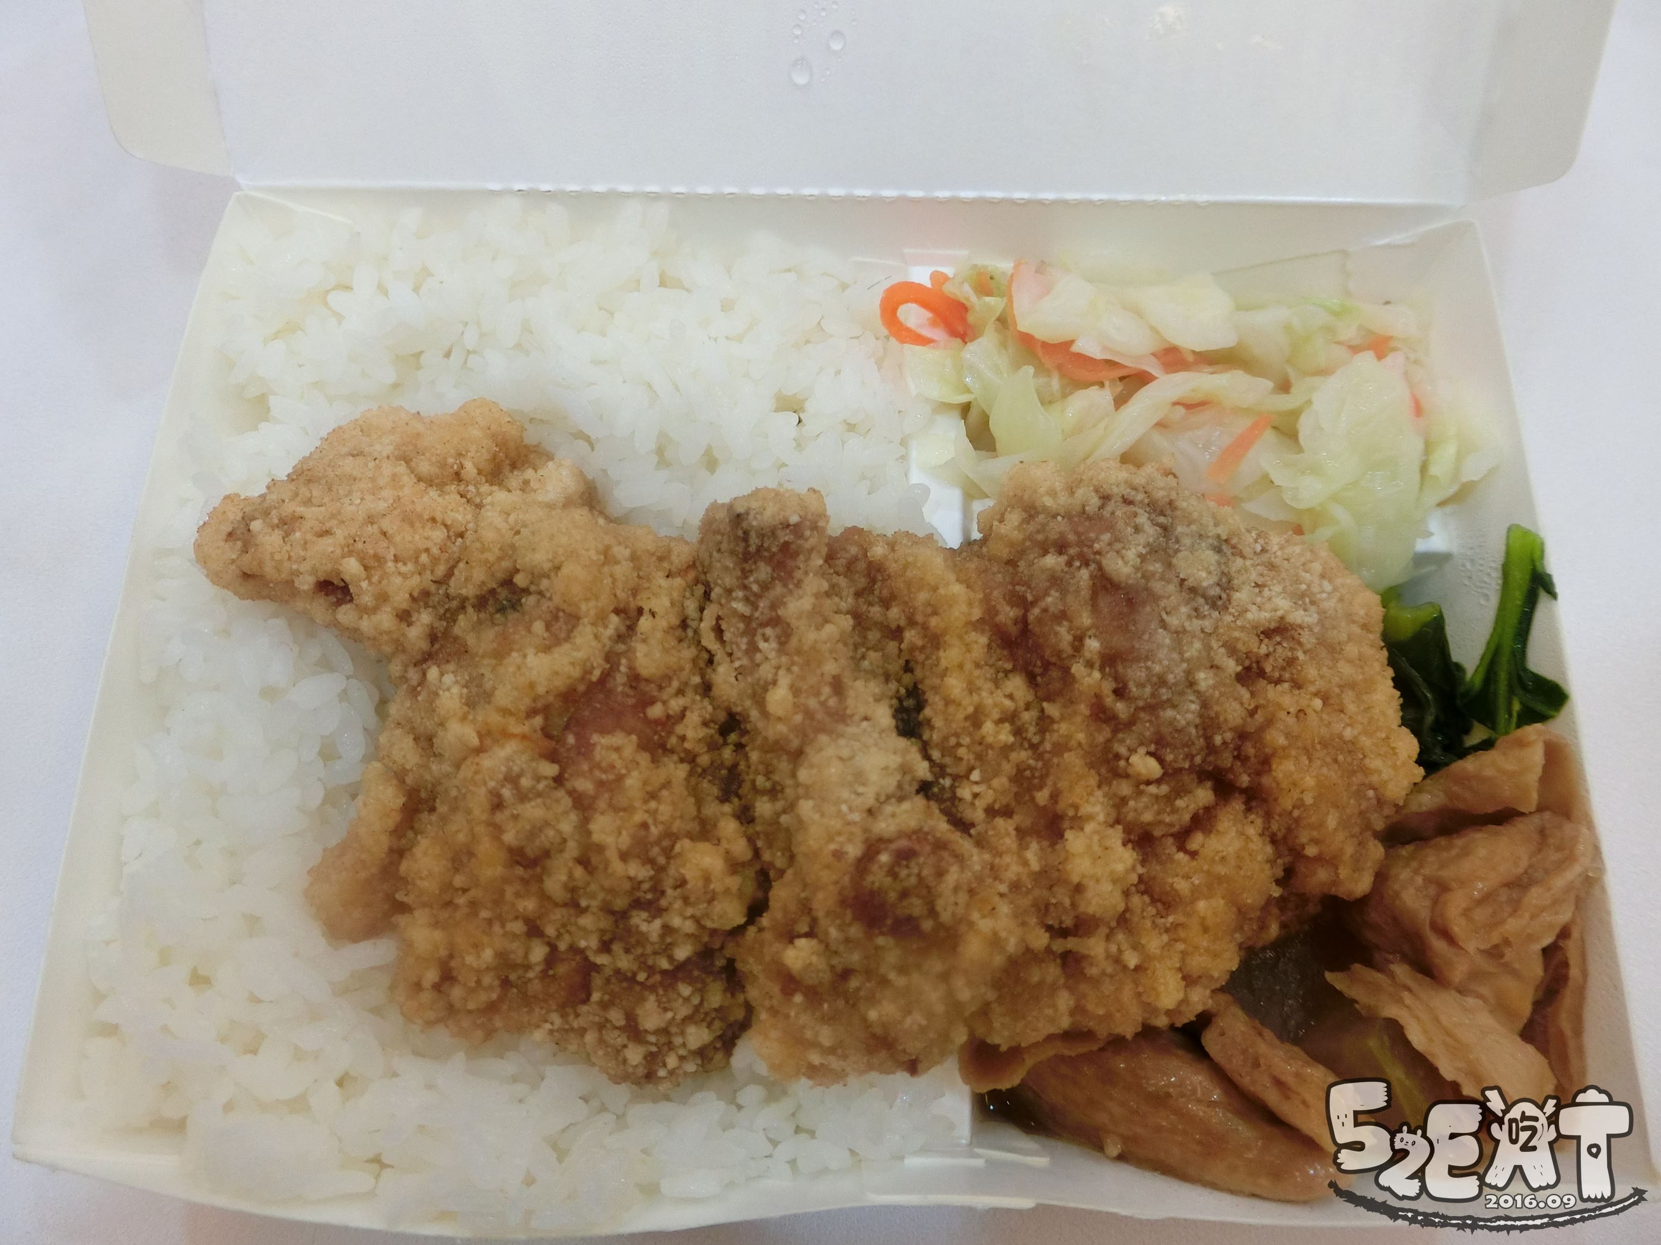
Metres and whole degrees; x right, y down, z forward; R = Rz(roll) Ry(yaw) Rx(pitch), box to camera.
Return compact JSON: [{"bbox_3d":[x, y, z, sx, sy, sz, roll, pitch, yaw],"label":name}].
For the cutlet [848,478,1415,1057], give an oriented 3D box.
[{"bbox_3d":[0.043,0.013,0.170,0.076,0.030,0.080,-9,71,-3],"label":"cutlet"}]

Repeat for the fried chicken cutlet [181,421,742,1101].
[{"bbox_3d":[-0.046,0.013,0.173,0.067,0.028,0.110,-23,72,-7],"label":"fried chicken cutlet"}]

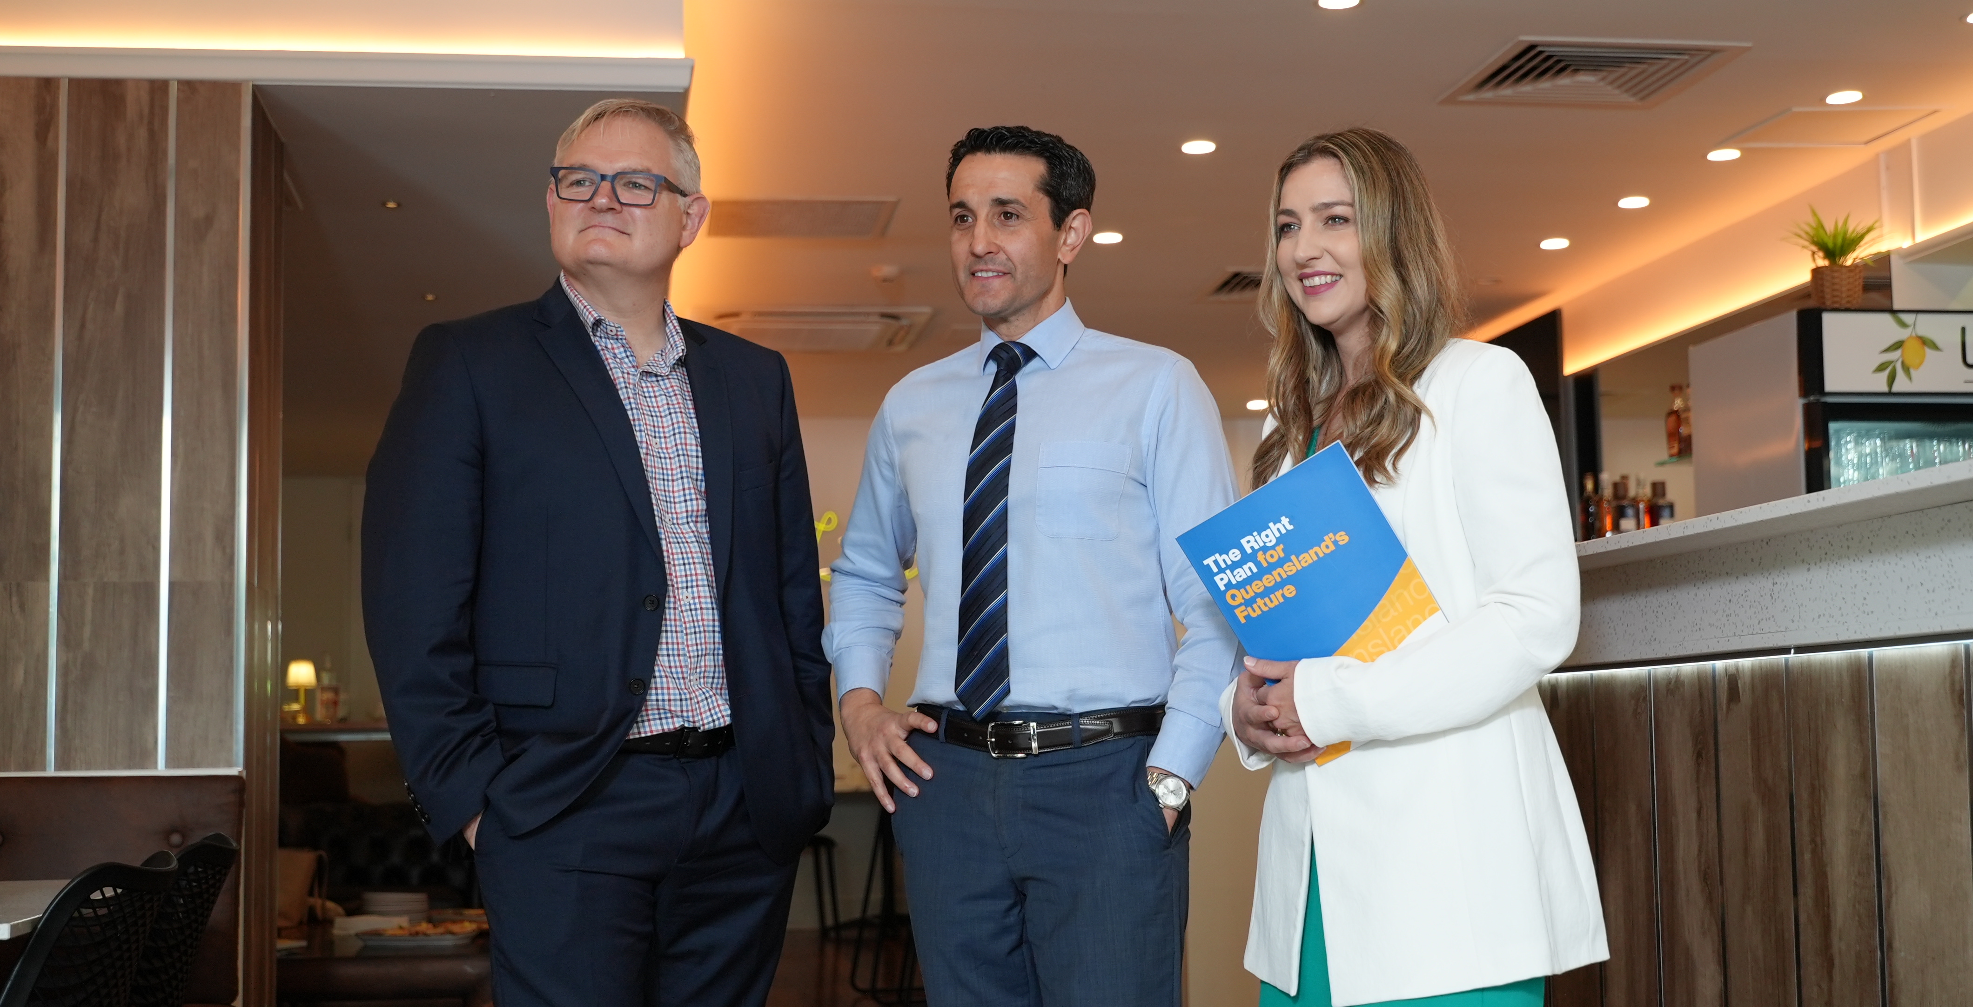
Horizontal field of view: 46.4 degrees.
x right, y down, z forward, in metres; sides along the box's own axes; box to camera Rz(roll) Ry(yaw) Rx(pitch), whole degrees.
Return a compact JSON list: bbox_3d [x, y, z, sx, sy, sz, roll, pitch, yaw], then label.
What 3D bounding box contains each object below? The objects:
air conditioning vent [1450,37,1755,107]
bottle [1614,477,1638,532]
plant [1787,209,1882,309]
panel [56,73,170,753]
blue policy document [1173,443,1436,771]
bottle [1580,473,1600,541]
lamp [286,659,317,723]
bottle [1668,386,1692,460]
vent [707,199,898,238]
[{"bbox_3d":[1.559,-1.103,5.954,0.607,0.040,0.594,0,-6,-9],"label":"air conditioning vent"},{"bbox_3d":[2.434,0.017,8.753,0.085,0.235,0.085,0,-6,-9],"label":"bottle"},{"bbox_3d":[2.155,-0.623,5.839,0.225,0.268,0.210,0,-6,-9],"label":"plant"},{"bbox_3d":[-1.748,-0.168,4.603,0.195,1.389,0.025,0,-6,-9],"label":"panel"},{"bbox_3d":[0.376,0.112,2.530,0.210,0.297,0.006,-32,-1,9],"label":"blue policy document"},{"bbox_3d":[2.311,0.021,8.785,0.070,0.280,0.070,0,-6,-9],"label":"bottle"},{"bbox_3d":[-2.873,0.788,9.651,0.130,0.271,0.130,0,-6,-9],"label":"lamp"},{"bbox_3d":[2.635,-0.305,8.766,0.085,0.284,0.085,0,-6,-9],"label":"bottle"},{"bbox_3d":[-0.606,-0.913,7.439,0.601,0.030,0.569,0,-6,-9],"label":"vent"}]

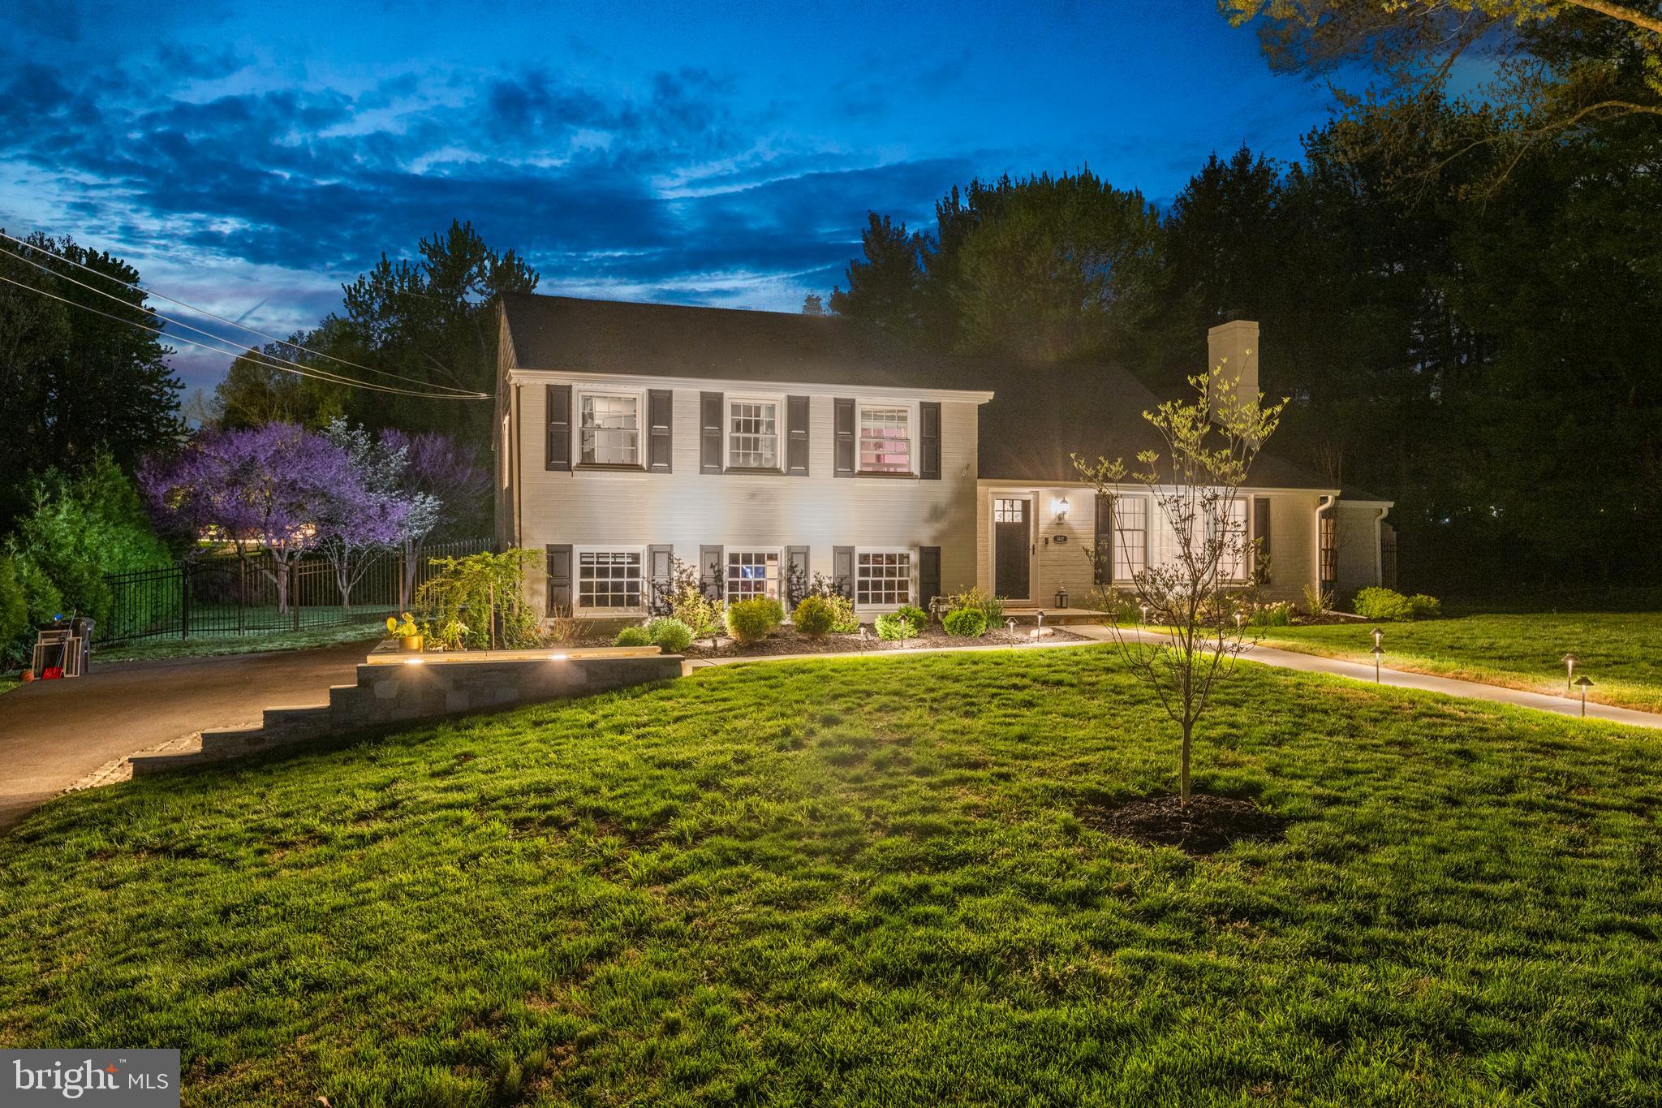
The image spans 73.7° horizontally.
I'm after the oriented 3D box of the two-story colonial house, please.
[{"bbox_3d":[2.740,-1.910,23.730,19.300,6.200,9.800,0,-1,-18],"label":"two-story colonial house"}]

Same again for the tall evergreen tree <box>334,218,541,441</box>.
[{"bbox_3d":[-14.870,-5.450,42.000,7.500,14.300,7.200,0,-1,-18],"label":"tall evergreen tree"}]

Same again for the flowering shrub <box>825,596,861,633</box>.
[{"bbox_3d":[0.149,0.927,17.000,0.598,0.578,0.600,0,-1,0],"label":"flowering shrub"}]

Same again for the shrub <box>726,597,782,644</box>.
[{"bbox_3d":[-1.109,0.951,15.900,0.820,0.671,0.780,0,-1,0],"label":"shrub"}]

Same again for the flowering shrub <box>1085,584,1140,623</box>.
[{"bbox_3d":[4.975,0.885,19.600,1.011,0.666,0.850,0,-1,-18],"label":"flowering shrub"}]

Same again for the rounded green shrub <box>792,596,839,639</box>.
[{"bbox_3d":[-0.242,0.938,16.500,0.658,0.638,0.640,0,-1,0],"label":"rounded green shrub"}]

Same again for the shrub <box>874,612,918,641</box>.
[{"bbox_3d":[0.967,1.083,16.500,0.638,0.426,0.620,0,-1,0],"label":"shrub"}]

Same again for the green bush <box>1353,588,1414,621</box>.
[{"bbox_3d":[10.737,0.970,21.500,1.235,0.680,1.100,0,-1,-18],"label":"green bush"}]

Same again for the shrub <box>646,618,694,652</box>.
[{"bbox_3d":[-2.175,1.092,14.900,0.664,0.507,0.650,0,-1,-18],"label":"shrub"}]

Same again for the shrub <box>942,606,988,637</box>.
[{"bbox_3d":[2.065,1.042,17.100,0.702,0.481,0.660,0,-1,0],"label":"shrub"}]

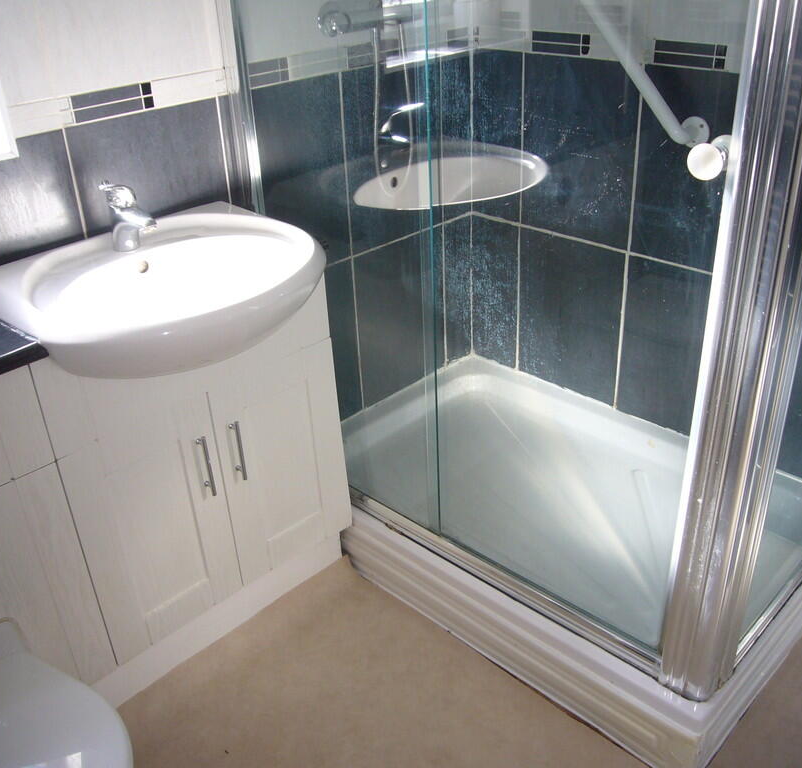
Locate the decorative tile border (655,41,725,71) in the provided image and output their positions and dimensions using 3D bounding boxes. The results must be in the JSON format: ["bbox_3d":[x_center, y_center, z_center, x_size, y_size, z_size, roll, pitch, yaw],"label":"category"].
[{"bbox_3d":[0.611,-0.697,1.754,0.010,0.048,0.166,-27,37,-37],"label":"decorative tile border"}]

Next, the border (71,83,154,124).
[{"bbox_3d":[-0.532,-0.522,1.535,0.166,0.048,0.010,-27,37,-37],"label":"border"}]

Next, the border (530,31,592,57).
[{"bbox_3d":[0.380,-0.808,1.965,0.010,0.048,0.166,-27,37,-37],"label":"border"}]

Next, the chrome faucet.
[{"bbox_3d":[-0.499,-0.301,1.465,0.080,0.138,0.128,-27,37,-37],"label":"chrome faucet"}]

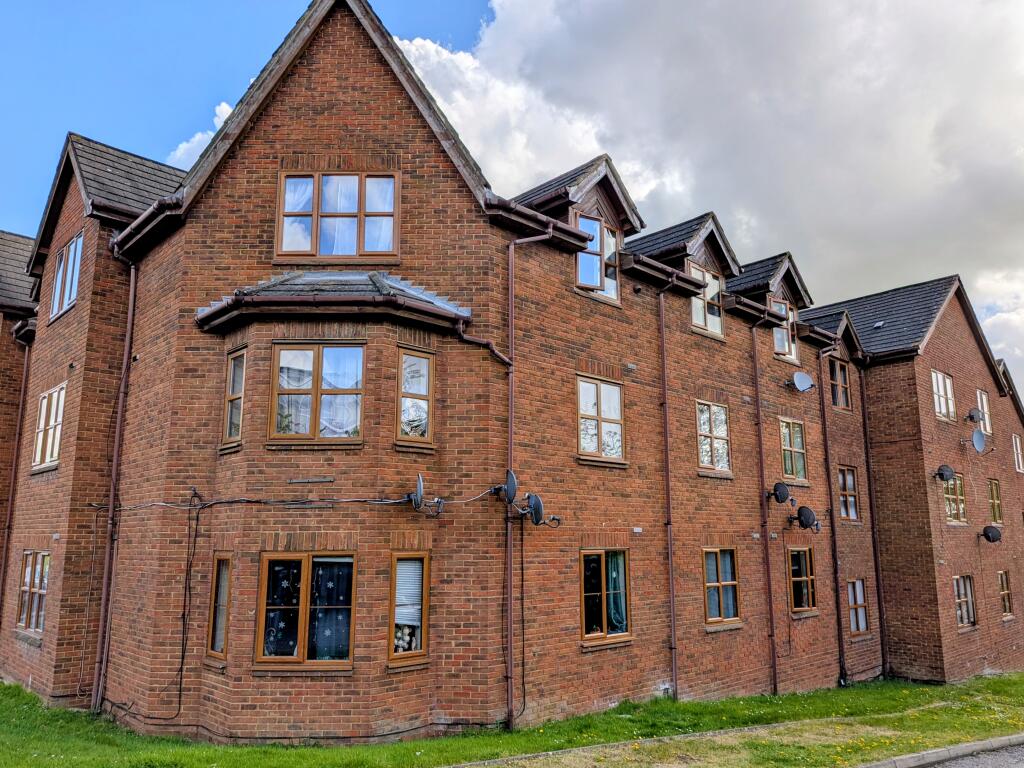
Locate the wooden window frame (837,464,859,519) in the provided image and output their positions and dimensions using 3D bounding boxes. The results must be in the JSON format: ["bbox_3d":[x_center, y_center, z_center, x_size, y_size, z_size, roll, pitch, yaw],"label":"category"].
[{"bbox_3d":[8.104,2.635,17.080,0.990,1.250,0.100,10,-15,-40],"label":"wooden window frame"}]

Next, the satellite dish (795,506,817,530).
[{"bbox_3d":[5.914,2.701,14.258,0.180,0.490,0.470,3,-12,-17],"label":"satellite dish"}]

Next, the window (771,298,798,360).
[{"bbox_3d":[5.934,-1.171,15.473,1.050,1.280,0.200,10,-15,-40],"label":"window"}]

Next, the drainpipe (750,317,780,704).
[{"bbox_3d":[4.925,2.159,13.572,0.130,7.113,0.330,10,-15,-40],"label":"drainpipe"}]

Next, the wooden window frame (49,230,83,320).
[{"bbox_3d":[-7.762,-1.873,12.372,1.561,1.279,0.120,-11,-15,43],"label":"wooden window frame"}]

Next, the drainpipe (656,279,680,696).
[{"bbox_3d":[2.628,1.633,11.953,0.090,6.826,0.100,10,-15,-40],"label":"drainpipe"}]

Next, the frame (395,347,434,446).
[{"bbox_3d":[-1.241,0.160,9.140,0.578,1.215,0.120,10,-15,-42],"label":"frame"}]

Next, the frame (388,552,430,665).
[{"bbox_3d":[-1.271,2.713,8.698,0.567,1.281,0.120,10,-15,-40],"label":"frame"}]

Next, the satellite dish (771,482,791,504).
[{"bbox_3d":[5.118,2.083,13.509,0.200,0.430,0.430,5,-12,-23],"label":"satellite dish"}]

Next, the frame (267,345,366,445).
[{"bbox_3d":[-2.469,0.118,9.022,1.180,1.305,0.120,0,-11,0],"label":"frame"}]

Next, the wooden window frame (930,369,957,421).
[{"bbox_3d":[11.358,0.311,18.681,1.567,1.206,0.120,10,-15,-40],"label":"wooden window frame"}]

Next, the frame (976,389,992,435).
[{"bbox_3d":[14.646,0.870,21.980,1.091,1.329,0.120,10,-15,-41],"label":"frame"}]

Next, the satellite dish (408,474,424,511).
[{"bbox_3d":[-1.172,1.332,8.758,0.170,0.460,0.450,3,-12,-17],"label":"satellite dish"}]

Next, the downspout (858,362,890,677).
[{"bbox_3d":[9.123,3.304,17.899,0.090,7.673,0.100,10,-15,-41],"label":"downspout"}]

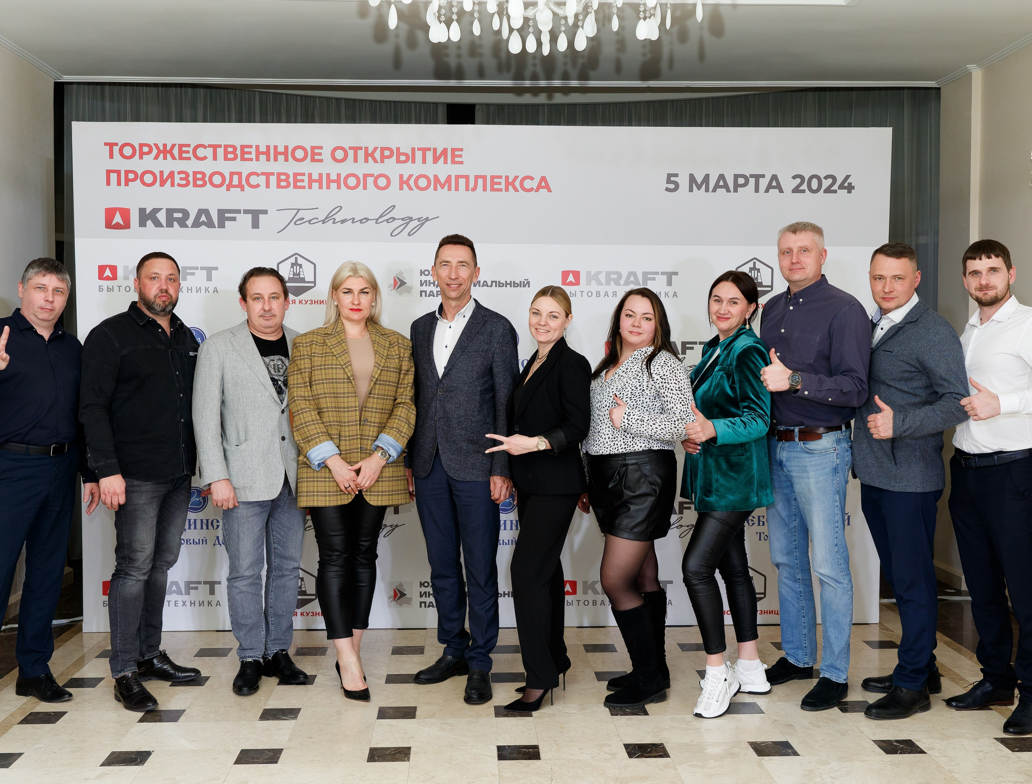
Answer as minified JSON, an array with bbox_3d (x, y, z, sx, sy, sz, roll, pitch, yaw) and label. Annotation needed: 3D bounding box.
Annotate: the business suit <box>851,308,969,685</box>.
[{"bbox_3d":[1.545,0.388,4.108,0.400,1.480,0.490,-2,3,-34],"label":"business suit"}]

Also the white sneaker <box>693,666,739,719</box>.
[{"bbox_3d":[0.788,1.184,4.124,0.115,0.140,0.285,1,3,28],"label":"white sneaker"}]

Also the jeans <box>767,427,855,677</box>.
[{"bbox_3d":[1.200,0.656,4.267,0.320,0.980,0.390,-2,3,-40],"label":"jeans"}]

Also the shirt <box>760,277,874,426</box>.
[{"bbox_3d":[1.202,-0.164,4.209,0.400,0.600,0.510,-2,3,-40],"label":"shirt"}]

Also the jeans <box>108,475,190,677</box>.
[{"bbox_3d":[-1.491,0.711,4.251,0.350,0.900,0.390,2,3,38],"label":"jeans"}]

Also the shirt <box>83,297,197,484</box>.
[{"bbox_3d":[-1.509,-0.004,4.187,0.340,0.710,0.500,2,3,40],"label":"shirt"}]

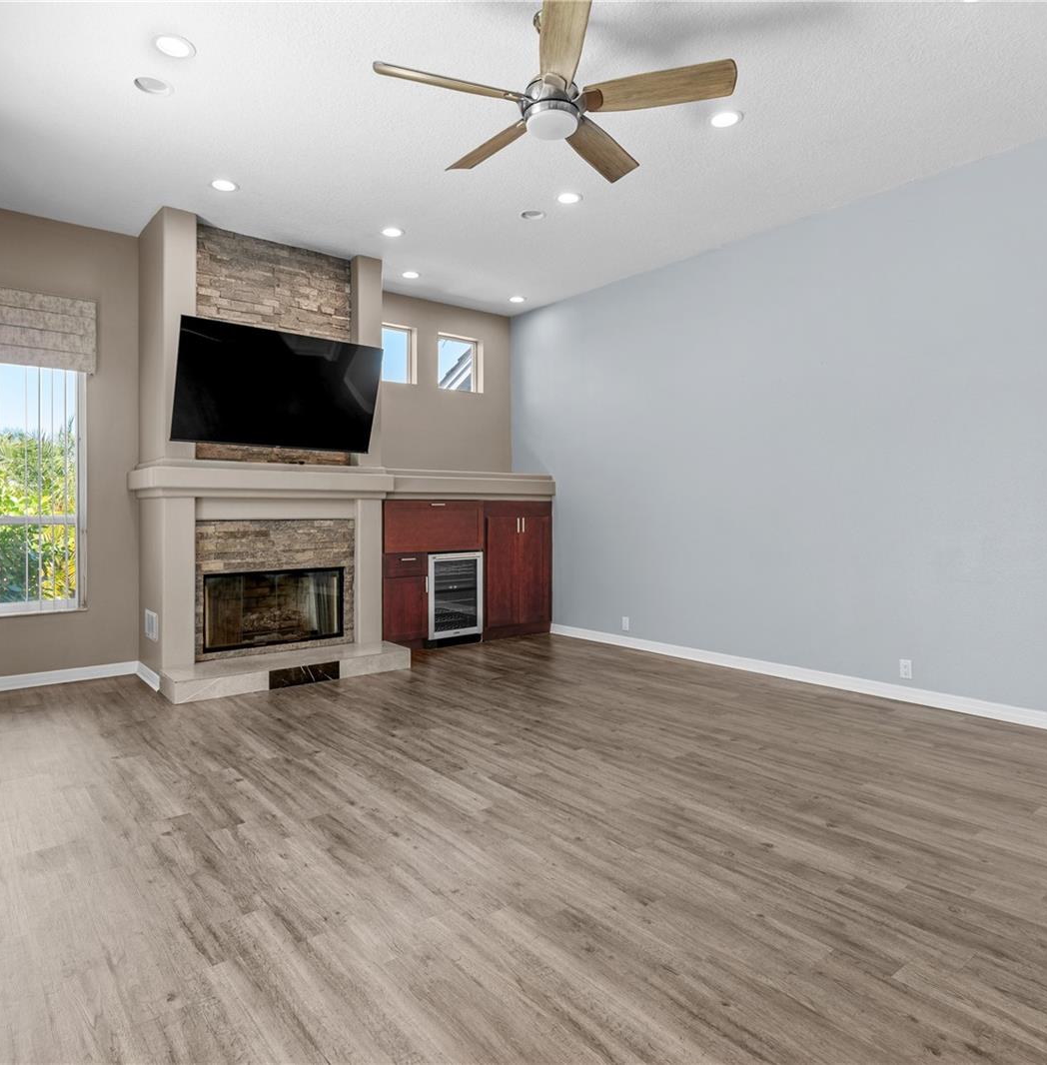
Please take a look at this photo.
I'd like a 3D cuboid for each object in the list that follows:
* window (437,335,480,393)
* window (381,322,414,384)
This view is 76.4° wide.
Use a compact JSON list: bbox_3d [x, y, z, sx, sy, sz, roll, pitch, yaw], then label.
[{"bbox_3d":[-0.703,-1.786,7.084,0.562,0.571,0.120,-1,1,-37],"label":"window"},{"bbox_3d":[-1.378,-1.768,6.601,0.556,0.571,0.120,-1,1,-37],"label":"window"}]

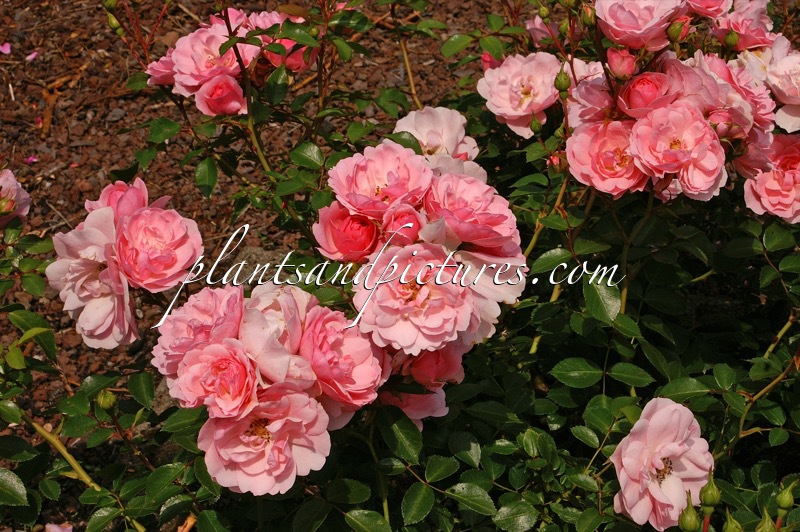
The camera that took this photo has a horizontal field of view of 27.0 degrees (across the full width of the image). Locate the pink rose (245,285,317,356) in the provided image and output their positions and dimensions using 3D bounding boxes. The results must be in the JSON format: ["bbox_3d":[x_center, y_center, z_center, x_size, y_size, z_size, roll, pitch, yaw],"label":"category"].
[{"bbox_3d":[-0.078,0.038,1.090,0.051,0.044,0.059,0,45,0],"label":"pink rose"}]

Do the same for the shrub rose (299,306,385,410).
[{"bbox_3d":[-0.037,0.058,1.060,0.060,0.038,0.066,0,78,-31],"label":"shrub rose"}]

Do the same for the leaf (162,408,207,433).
[{"bbox_3d":[-0.140,0.100,1.080,0.033,0.005,0.016,-26,54,-20],"label":"leaf"}]

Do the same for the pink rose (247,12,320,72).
[{"bbox_3d":[-0.094,-0.183,1.360,0.057,0.040,0.052,0,57,-7],"label":"pink rose"}]

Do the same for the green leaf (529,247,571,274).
[{"bbox_3d":[0.106,-0.003,1.160,0.035,0.008,0.023,-18,36,-10],"label":"green leaf"}]

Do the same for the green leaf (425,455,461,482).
[{"bbox_3d":[0.028,0.131,1.080,0.026,0.005,0.020,-38,67,-19],"label":"green leaf"}]

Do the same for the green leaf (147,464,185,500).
[{"bbox_3d":[-0.149,0.138,1.060,0.032,0.008,0.019,-43,62,-15],"label":"green leaf"}]

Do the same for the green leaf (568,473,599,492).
[{"bbox_3d":[0.124,0.147,1.130,0.023,0.007,0.013,27,55,13],"label":"green leaf"}]

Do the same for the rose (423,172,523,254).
[{"bbox_3d":[0.049,-0.035,1.130,0.067,0.041,0.071,0,42,-13],"label":"rose"}]

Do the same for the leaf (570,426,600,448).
[{"bbox_3d":[0.120,0.111,1.080,0.022,0.005,0.014,34,62,13],"label":"leaf"}]

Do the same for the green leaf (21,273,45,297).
[{"bbox_3d":[-0.258,0.013,1.170,0.014,0.005,0.023,-39,67,-20],"label":"green leaf"}]

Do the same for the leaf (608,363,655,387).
[{"bbox_3d":[0.167,0.078,1.200,0.034,0.007,0.019,12,53,2],"label":"leaf"}]

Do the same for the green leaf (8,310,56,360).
[{"bbox_3d":[-0.247,0.047,1.120,0.048,0.012,0.021,44,57,12],"label":"green leaf"}]

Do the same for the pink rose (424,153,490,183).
[{"bbox_3d":[0.040,-0.066,1.170,0.050,0.032,0.042,0,53,-11],"label":"pink rose"}]

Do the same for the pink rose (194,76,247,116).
[{"bbox_3d":[-0.140,-0.133,1.300,0.041,0.036,0.036,0,75,3],"label":"pink rose"}]

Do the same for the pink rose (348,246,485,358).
[{"bbox_3d":[0.011,0.022,1.090,0.084,0.044,0.078,0,70,0],"label":"pink rose"}]

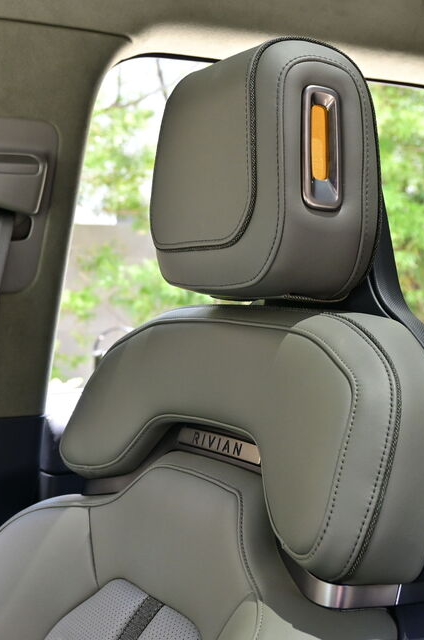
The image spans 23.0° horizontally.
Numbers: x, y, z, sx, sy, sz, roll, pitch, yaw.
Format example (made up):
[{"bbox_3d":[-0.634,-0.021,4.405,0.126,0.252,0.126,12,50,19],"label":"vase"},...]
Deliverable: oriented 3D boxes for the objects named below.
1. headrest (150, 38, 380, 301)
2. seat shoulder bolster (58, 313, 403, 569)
[{"bbox_3d":[0.036,-0.119,0.868,0.120,0.198,0.245,4,0,-29],"label":"headrest"},{"bbox_3d":[-0.002,0.090,0.929,0.105,0.172,0.490,10,-3,-29],"label":"seat shoulder bolster"}]

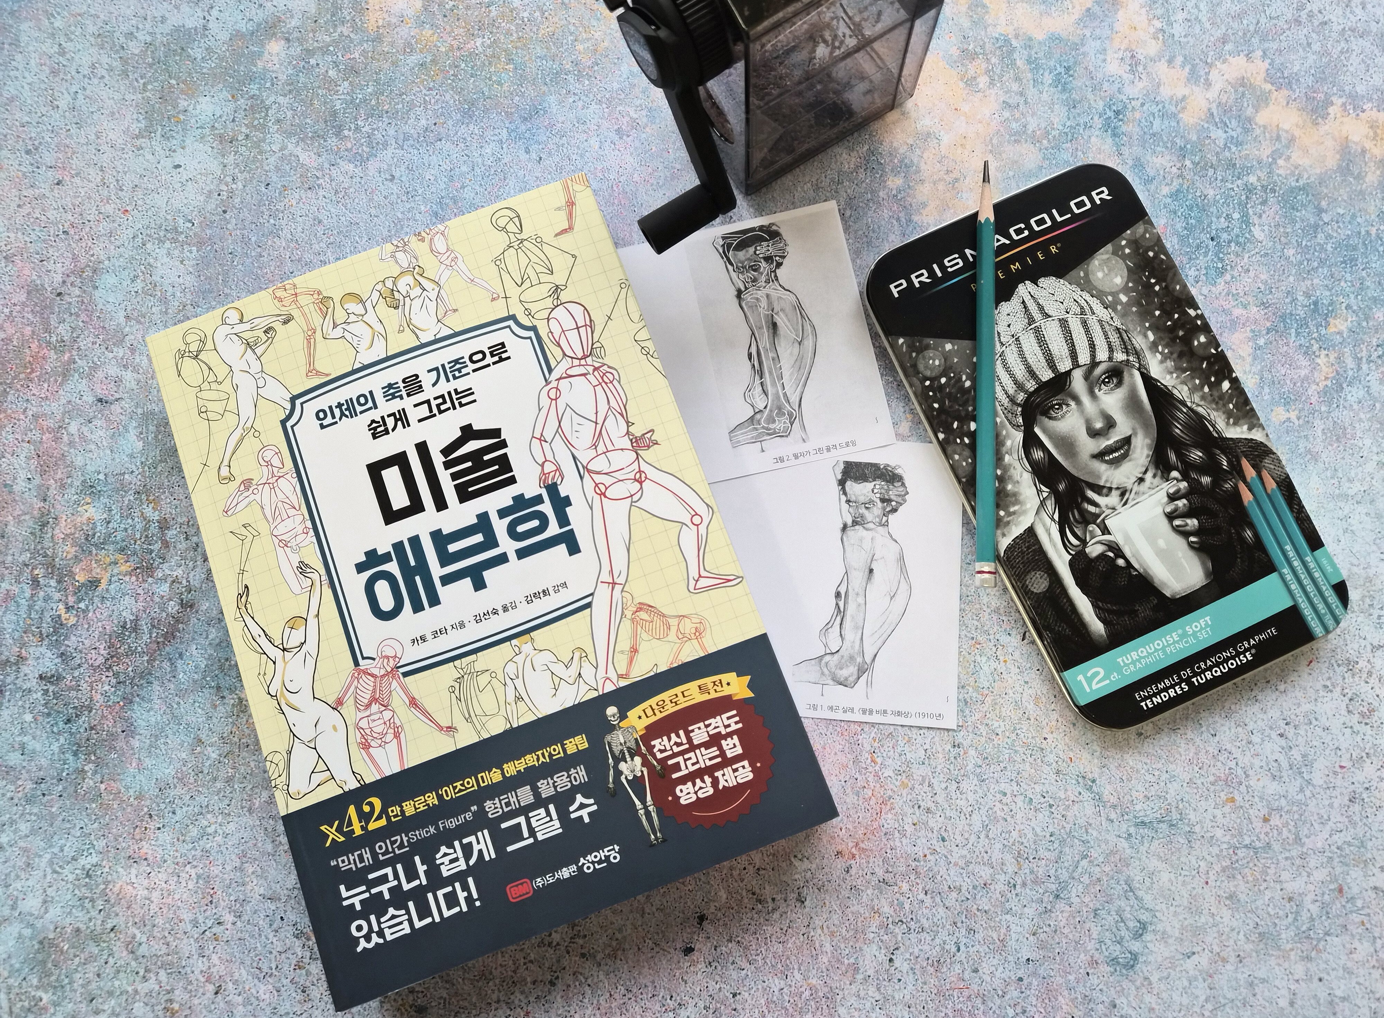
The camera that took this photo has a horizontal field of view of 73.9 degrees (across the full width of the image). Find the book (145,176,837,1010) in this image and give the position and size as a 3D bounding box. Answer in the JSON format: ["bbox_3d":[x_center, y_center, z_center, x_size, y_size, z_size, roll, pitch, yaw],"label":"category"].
[{"bbox_3d":[-0.080,0.021,0.344,0.182,0.022,0.257,-21,80,-1],"label":"book"}]

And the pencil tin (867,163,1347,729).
[{"bbox_3d":[0.151,-0.027,0.343,0.106,0.015,0.193,-24,80,-1],"label":"pencil tin"}]

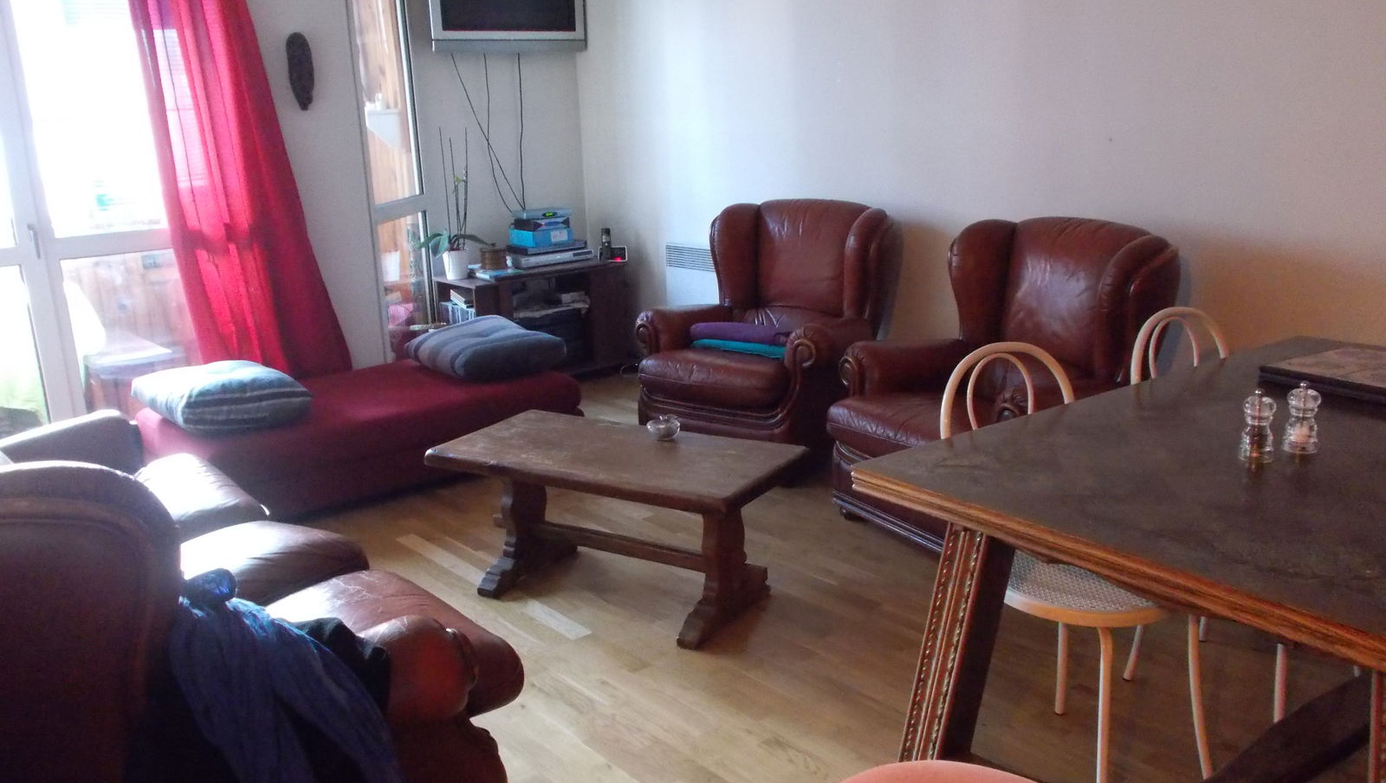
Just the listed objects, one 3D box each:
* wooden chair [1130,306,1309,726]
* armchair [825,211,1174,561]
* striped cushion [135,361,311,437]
[{"bbox_3d":[1.294,0.278,2.777,0.410,0.890,0.480,-13,18,-34],"label":"wooden chair"},{"bbox_3d":[0.981,-0.039,3.895,0.810,0.970,0.840,-11,17,-29],"label":"armchair"},{"bbox_3d":[-1.764,0.007,4.492,0.460,0.140,0.600,-14,18,-37],"label":"striped cushion"}]

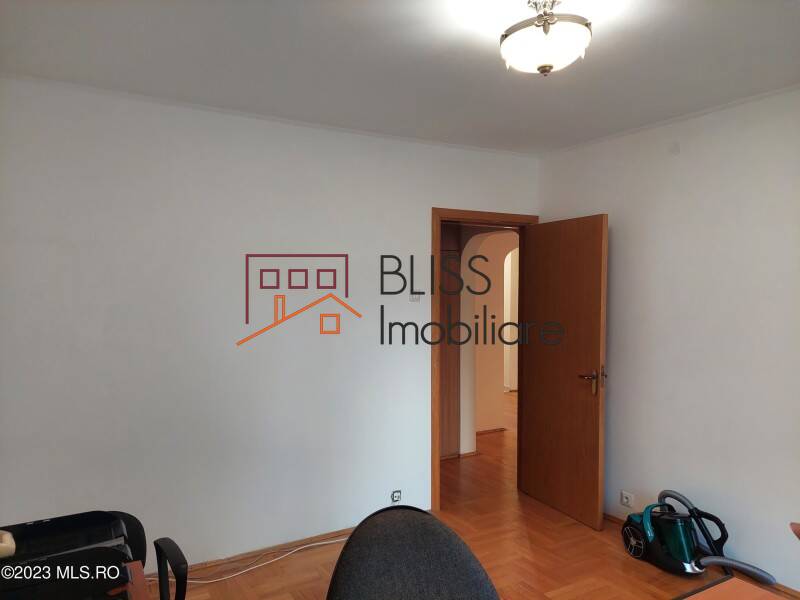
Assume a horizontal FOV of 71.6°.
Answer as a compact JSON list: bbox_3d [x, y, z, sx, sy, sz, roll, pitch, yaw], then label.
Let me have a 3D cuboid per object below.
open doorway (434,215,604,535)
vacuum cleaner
[{"bbox_3d":[0.824,0.422,3.747,0.986,2.104,0.871,-1,2,-30],"label":"open doorway"},{"bbox_3d":[1.598,1.299,3.033,0.340,0.340,0.620,-1,2,-29],"label":"vacuum cleaner"}]

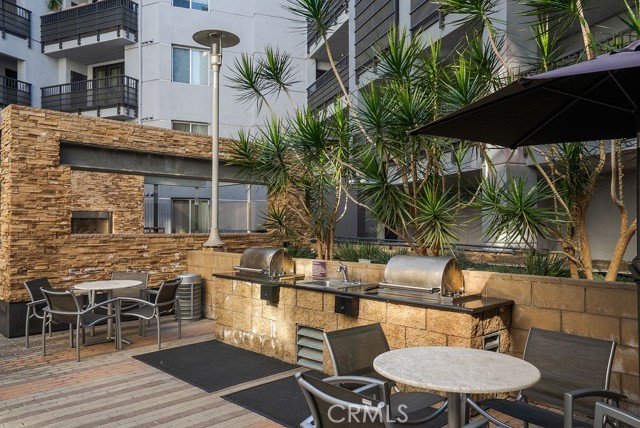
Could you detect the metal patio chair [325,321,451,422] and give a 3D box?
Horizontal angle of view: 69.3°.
[{"bbox_3d":[0.418,1.168,2.969,0.618,0.804,0.641,1,-2,-38],"label":"metal patio chair"}]

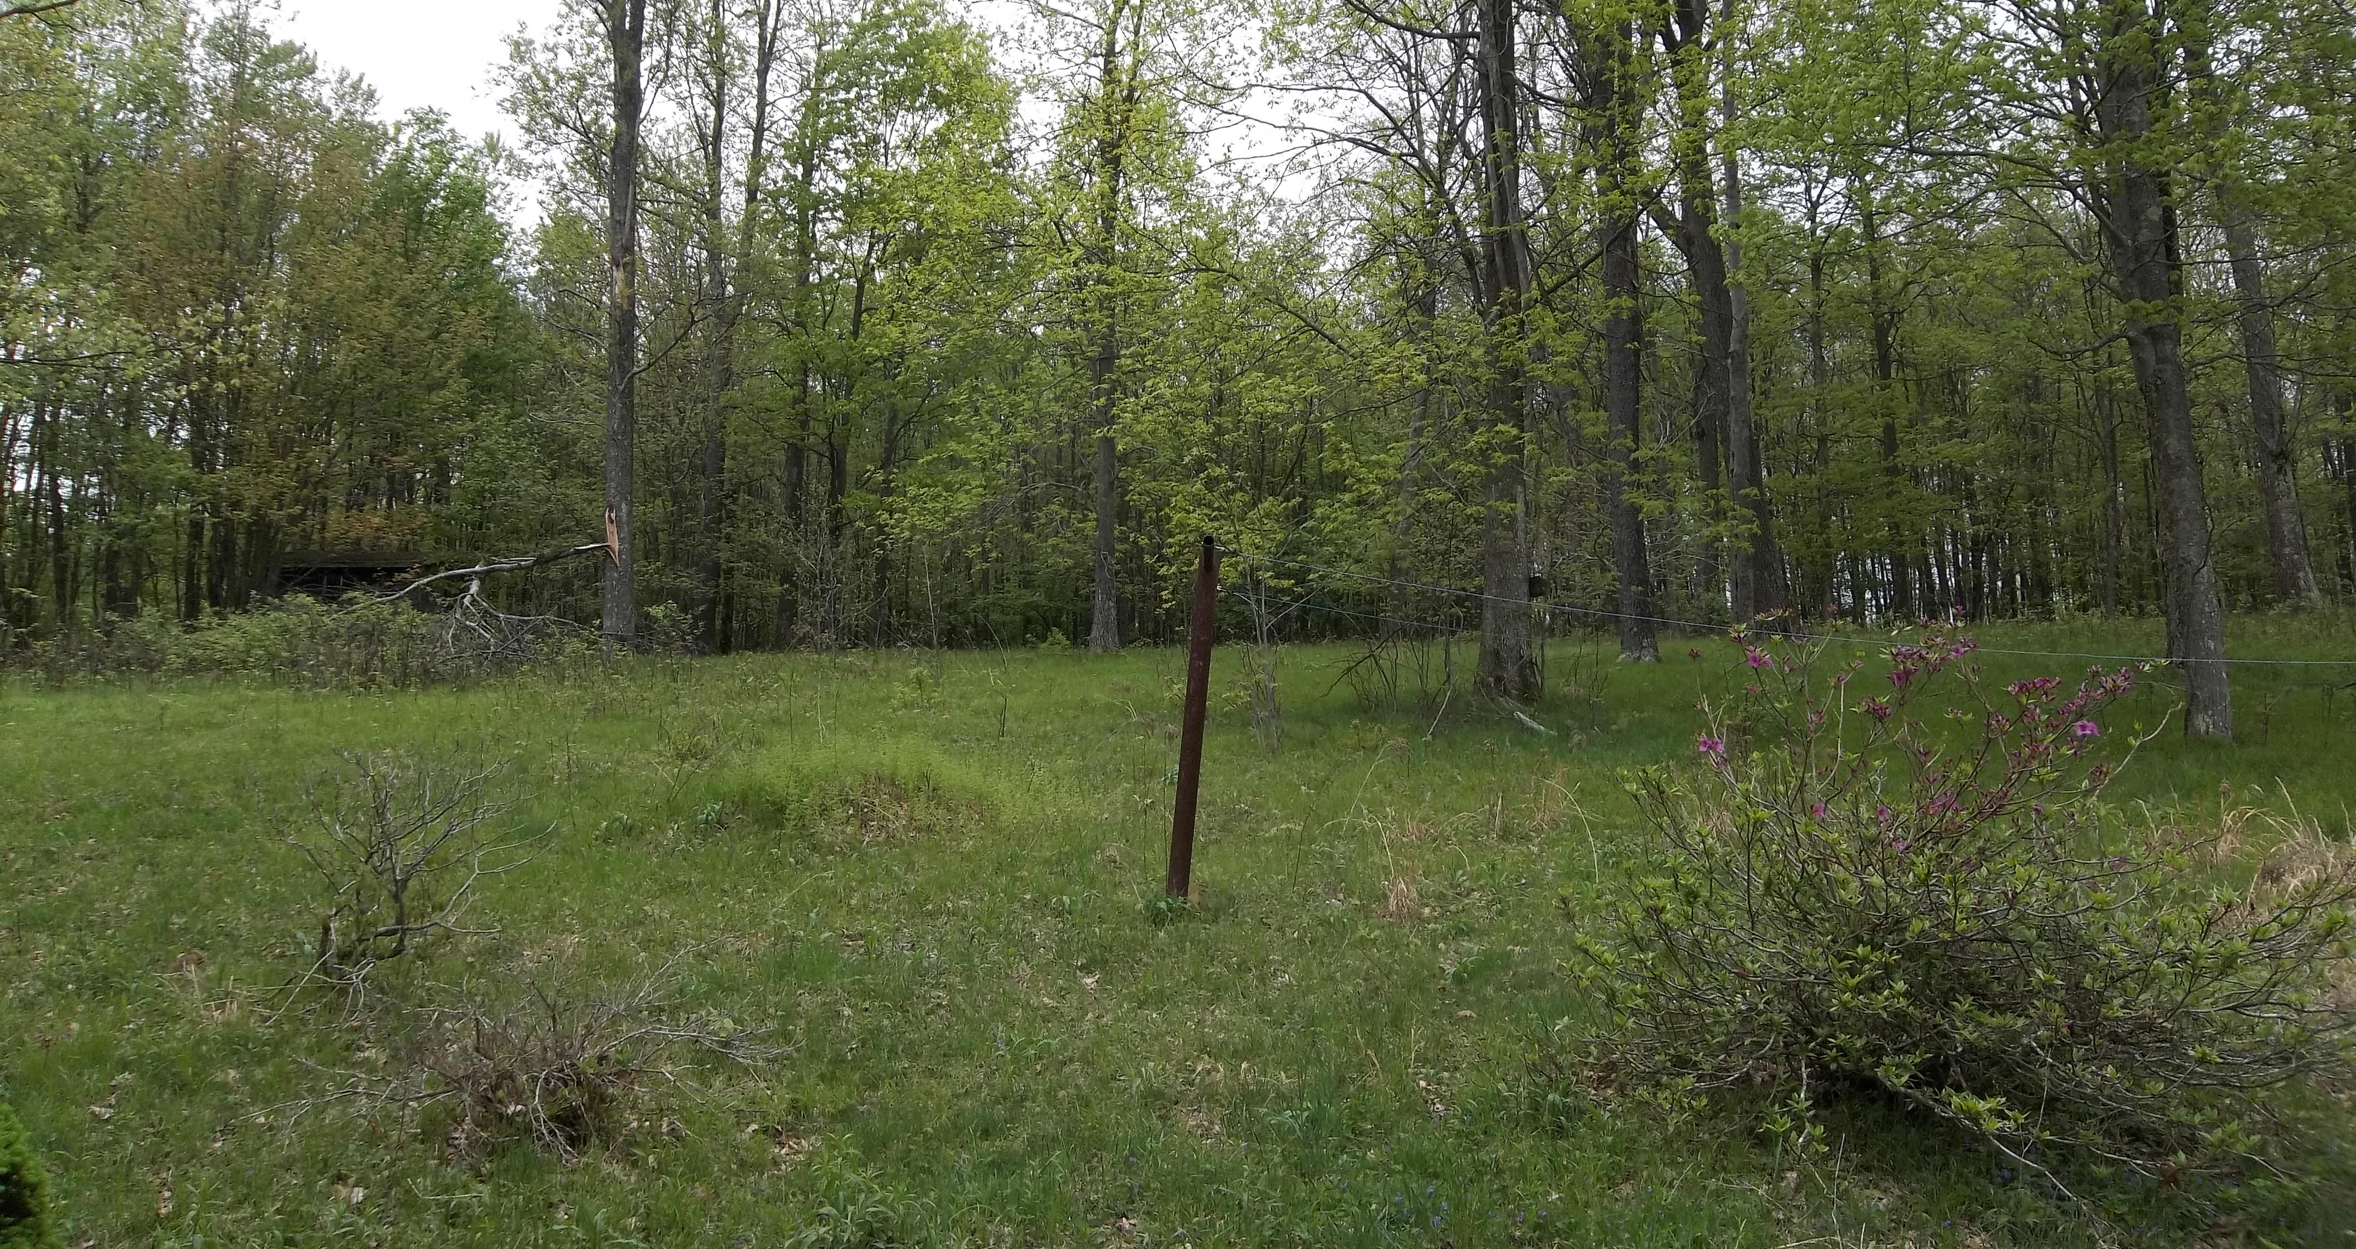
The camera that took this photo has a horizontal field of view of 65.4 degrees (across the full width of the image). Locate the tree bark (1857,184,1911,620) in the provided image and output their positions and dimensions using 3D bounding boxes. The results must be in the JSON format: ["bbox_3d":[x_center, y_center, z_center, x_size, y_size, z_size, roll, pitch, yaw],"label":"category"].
[{"bbox_3d":[14.615,-4.585,38.000,0.816,8.935,0.700,-2,-3,21],"label":"tree bark"}]

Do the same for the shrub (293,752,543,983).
[{"bbox_3d":[-3.048,0.945,7.400,0.930,0.840,0.800,1,-3,-22],"label":"shrub"}]

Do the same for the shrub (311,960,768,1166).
[{"bbox_3d":[-1.789,1.212,5.200,1.250,0.400,0.850,1,-3,-19],"label":"shrub"}]

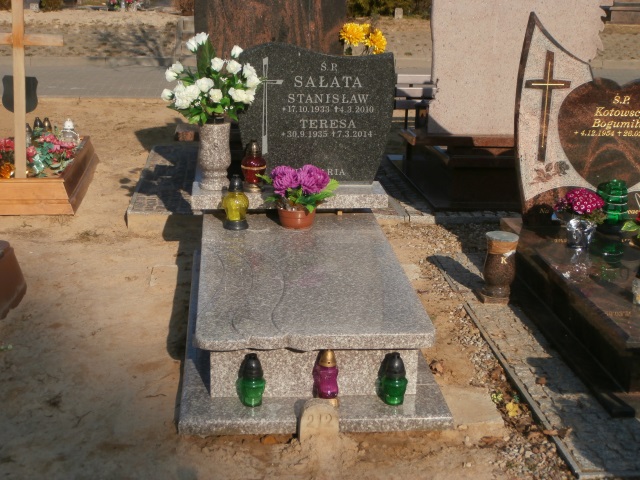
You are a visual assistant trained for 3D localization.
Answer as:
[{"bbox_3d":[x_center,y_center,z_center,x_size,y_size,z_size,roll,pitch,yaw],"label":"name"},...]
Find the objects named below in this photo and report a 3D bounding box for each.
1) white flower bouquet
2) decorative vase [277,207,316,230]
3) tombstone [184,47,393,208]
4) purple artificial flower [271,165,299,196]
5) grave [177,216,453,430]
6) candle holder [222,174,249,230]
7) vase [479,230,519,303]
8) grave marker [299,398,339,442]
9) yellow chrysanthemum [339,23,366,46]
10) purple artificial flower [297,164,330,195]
[{"bbox_3d":[-0.522,-0.772,5.067,0.468,0.402,0.405,0,16,-5],"label":"white flower bouquet"},{"bbox_3d":[-0.113,-0.122,4.949,0.179,0.108,0.179,0,16,-5],"label":"decorative vase"},{"bbox_3d":[-0.127,-0.553,5.134,0.992,0.754,0.322,0,16,-5],"label":"tombstone"},{"bbox_3d":[-0.164,-0.276,4.880,0.130,0.131,0.133,0,16,-5],"label":"purple artificial flower"},{"bbox_3d":[-0.085,0.256,4.379,0.925,0.298,1.822,0,16,-5],"label":"grave"},{"bbox_3d":[-0.394,-0.185,4.885,0.120,0.253,0.120,0,16,-5],"label":"candle holder"},{"bbox_3d":[0.838,0.124,4.944,0.155,0.322,0.155,0,16,-5],"label":"vase"},{"bbox_3d":[0.000,0.602,3.492,0.131,0.150,0.055,0,16,-5],"label":"grave marker"},{"bbox_3d":[0.185,-1.205,6.181,0.155,0.141,0.143,0,16,-5],"label":"yellow chrysanthemum"},{"bbox_3d":[-0.030,-0.279,4.891,0.158,0.127,0.138,0,16,-5],"label":"purple artificial flower"}]

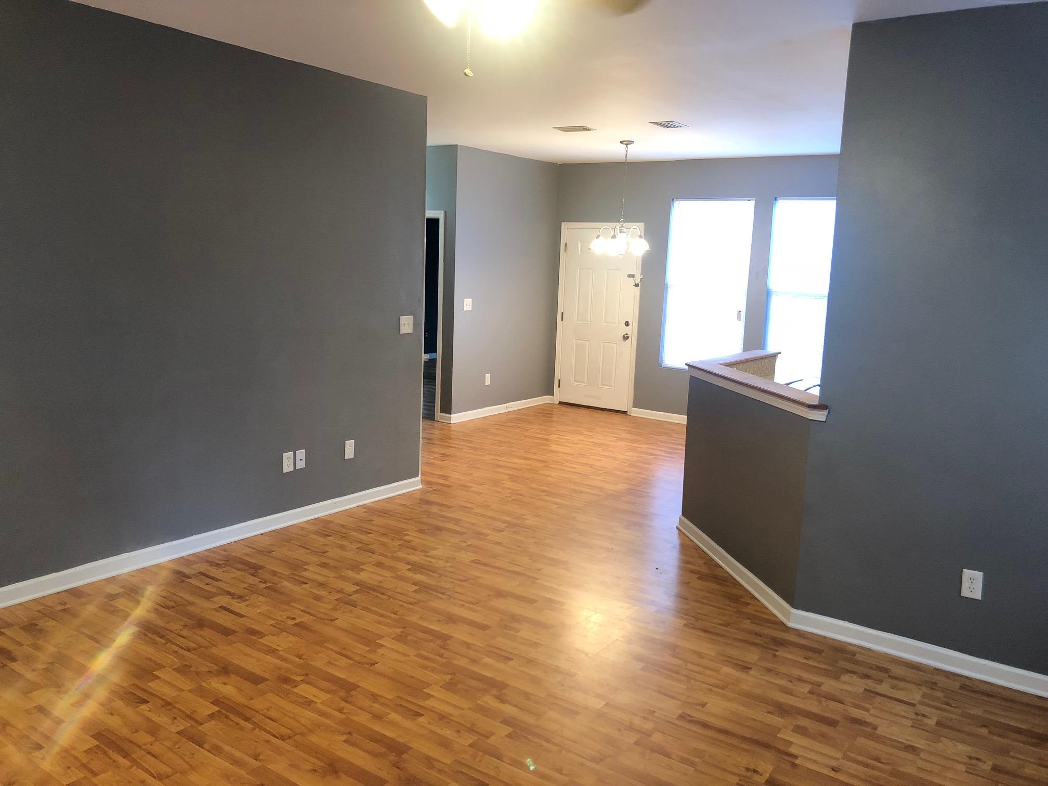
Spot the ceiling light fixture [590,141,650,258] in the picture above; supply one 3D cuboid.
[{"bbox_3d":[0.903,-1.740,7.664,0.535,1.017,0.535,2,9,0],"label":"ceiling light fixture"}]

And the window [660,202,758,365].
[{"bbox_3d":[1.913,-1.111,8.836,0.906,1.782,0.098,8,11,35],"label":"window"}]

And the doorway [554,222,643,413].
[{"bbox_3d":[0.840,-0.856,9.630,1.051,2.104,0.101,8,11,35],"label":"doorway"}]

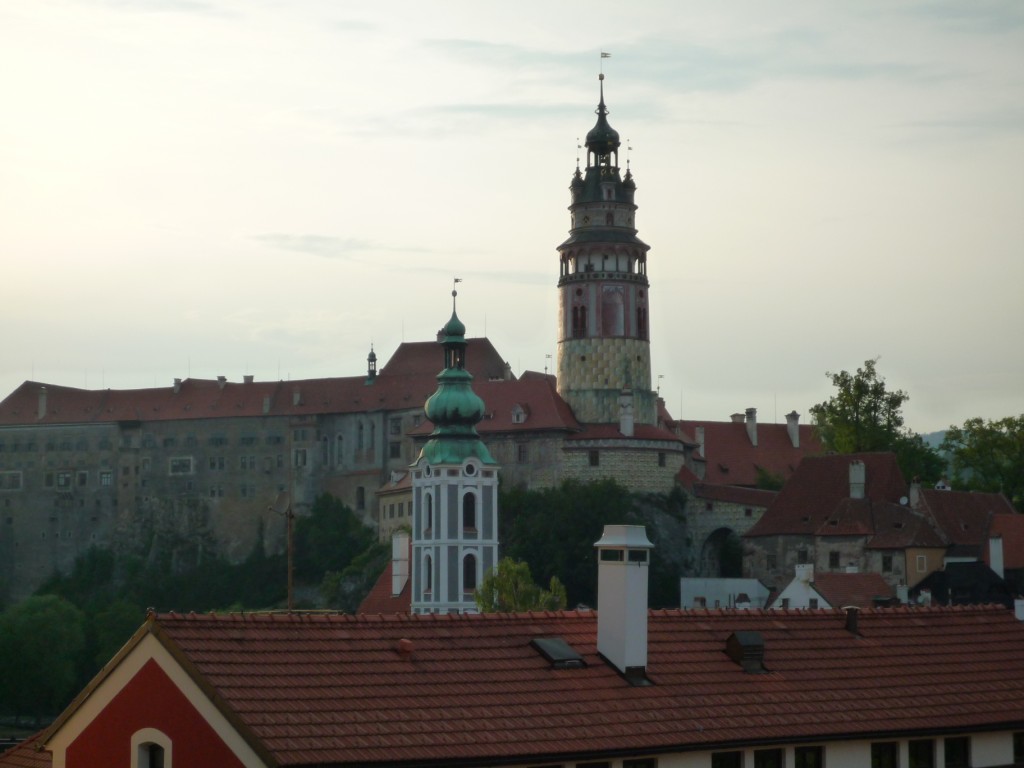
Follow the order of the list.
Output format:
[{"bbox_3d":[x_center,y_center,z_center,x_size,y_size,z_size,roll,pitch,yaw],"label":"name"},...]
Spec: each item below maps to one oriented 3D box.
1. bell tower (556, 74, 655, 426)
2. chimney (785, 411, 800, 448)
[{"bbox_3d":[11.624,-13.445,277.145,12.200,51.740,12.200,0,-5,0],"label":"bell tower"},{"bbox_3d":[39.700,6.408,312.575,1.300,5.360,1.600,3,-6,-36],"label":"chimney"}]

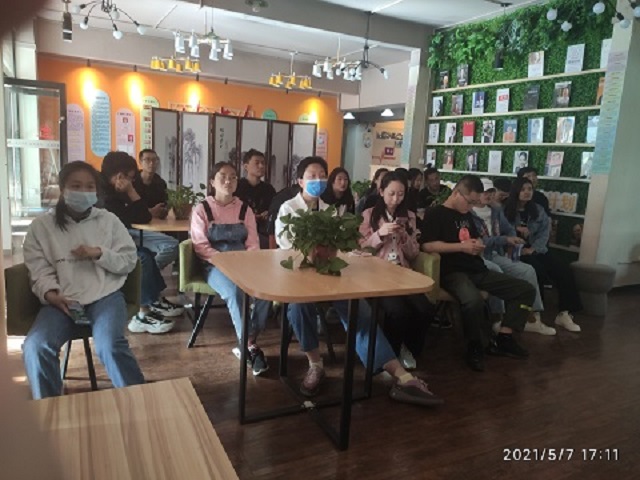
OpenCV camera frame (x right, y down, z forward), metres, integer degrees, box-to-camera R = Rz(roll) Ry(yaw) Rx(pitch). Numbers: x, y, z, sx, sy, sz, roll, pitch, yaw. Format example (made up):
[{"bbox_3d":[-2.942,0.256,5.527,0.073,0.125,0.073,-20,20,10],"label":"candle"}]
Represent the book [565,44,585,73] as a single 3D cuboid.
[{"bbox_3d":[2.640,-1.879,4.982,0.030,0.280,0.195,-2,11,-29],"label":"book"}]

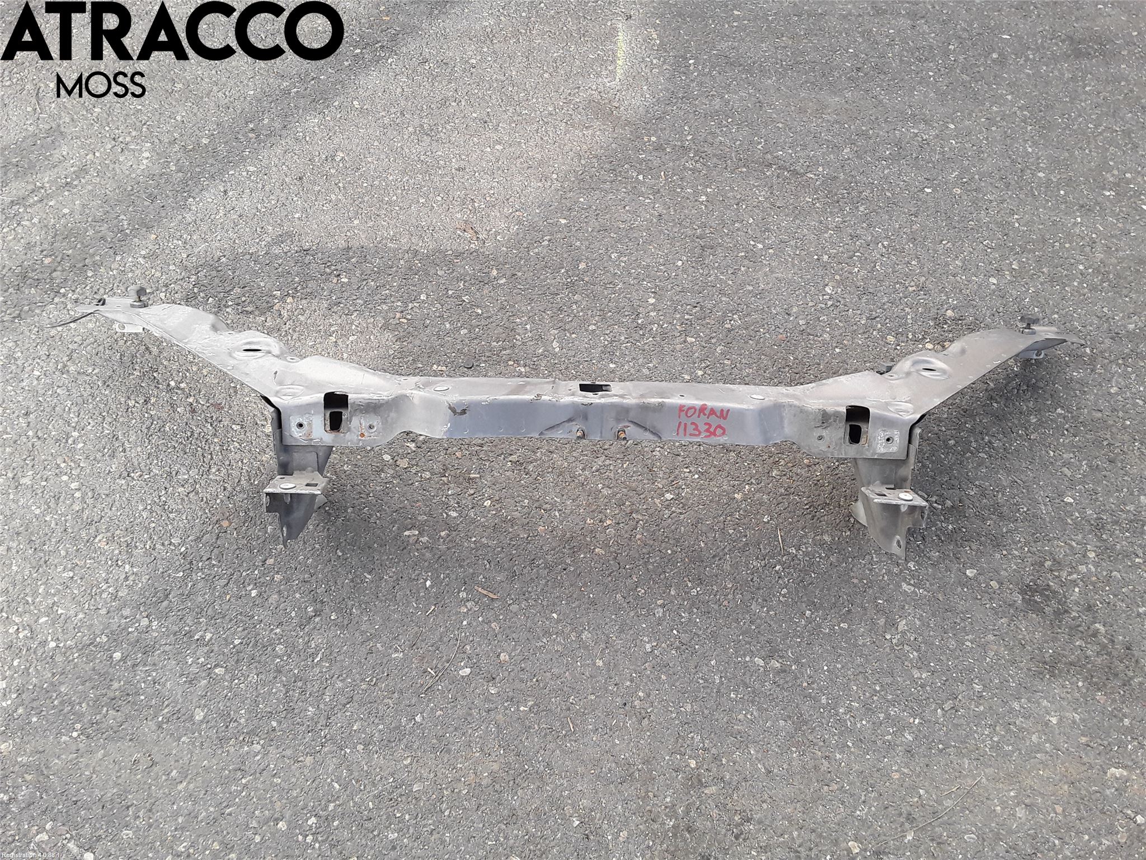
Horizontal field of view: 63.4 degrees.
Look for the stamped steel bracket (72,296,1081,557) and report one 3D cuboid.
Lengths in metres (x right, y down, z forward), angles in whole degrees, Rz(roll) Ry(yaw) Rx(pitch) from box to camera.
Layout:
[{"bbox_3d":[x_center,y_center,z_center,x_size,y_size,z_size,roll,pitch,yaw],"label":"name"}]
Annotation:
[{"bbox_3d":[0.022,-0.024,1.226,1.462,0.256,0.340,1,21,-3],"label":"stamped steel bracket"}]

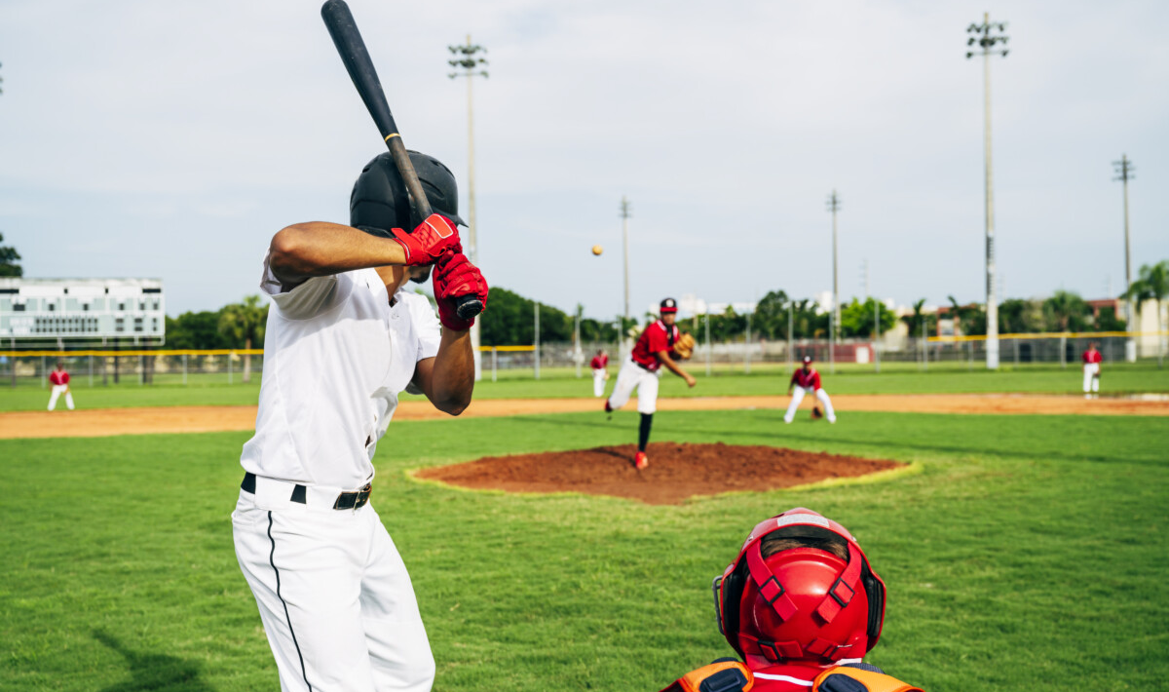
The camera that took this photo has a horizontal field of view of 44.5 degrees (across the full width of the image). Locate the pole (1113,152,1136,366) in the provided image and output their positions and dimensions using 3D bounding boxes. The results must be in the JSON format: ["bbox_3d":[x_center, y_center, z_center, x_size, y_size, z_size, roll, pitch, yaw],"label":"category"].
[{"bbox_3d":[57.297,-9.318,151.000,2.200,22.000,1.600,-1,-1,17],"label":"pole"}]

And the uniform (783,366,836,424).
[{"bbox_3d":[4.262,0.939,27.000,0.960,1.080,0.700,-1,-1,7],"label":"uniform"}]

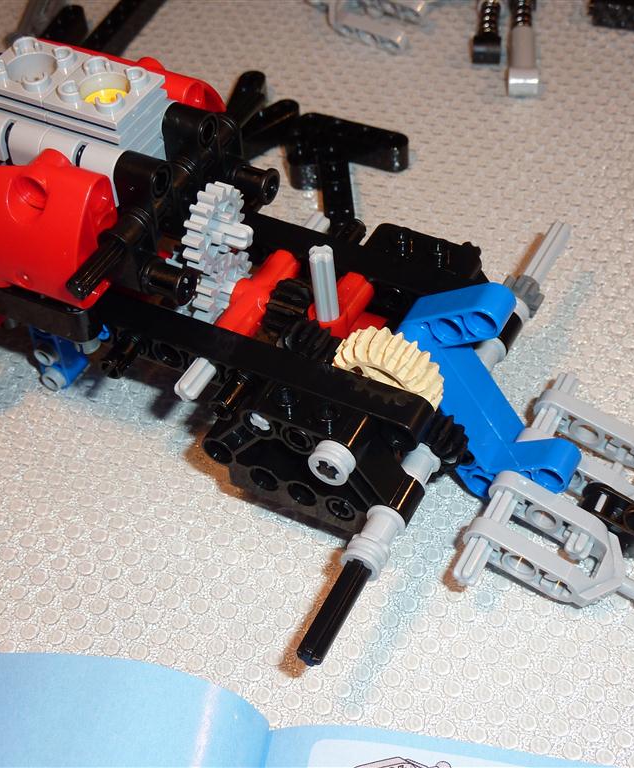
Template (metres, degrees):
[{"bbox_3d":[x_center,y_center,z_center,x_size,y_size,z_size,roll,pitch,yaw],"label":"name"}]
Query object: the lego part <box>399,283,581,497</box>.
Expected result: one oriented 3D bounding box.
[{"bbox_3d":[0.032,0.001,0.232,0.024,0.040,0.016,-12,34,46],"label":"lego part"}]

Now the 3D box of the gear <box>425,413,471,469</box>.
[{"bbox_3d":[0.024,0.010,0.238,0.013,0.013,0.008,19,51,18],"label":"gear"}]

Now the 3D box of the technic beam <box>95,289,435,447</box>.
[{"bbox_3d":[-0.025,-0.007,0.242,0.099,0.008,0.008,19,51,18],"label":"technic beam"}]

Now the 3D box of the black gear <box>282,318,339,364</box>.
[{"bbox_3d":[-0.001,-0.006,0.232,0.014,0.014,0.008,20,53,20],"label":"black gear"}]

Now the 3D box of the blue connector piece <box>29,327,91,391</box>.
[{"bbox_3d":[-0.055,-0.009,0.262,0.008,0.020,0.010,25,54,14],"label":"blue connector piece"}]

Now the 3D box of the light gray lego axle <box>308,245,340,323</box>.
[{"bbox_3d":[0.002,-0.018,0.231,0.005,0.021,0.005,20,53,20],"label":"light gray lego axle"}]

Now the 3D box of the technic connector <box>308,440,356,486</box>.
[{"bbox_3d":[0.003,0.013,0.214,0.007,0.007,0.004,20,53,20],"label":"technic connector"}]

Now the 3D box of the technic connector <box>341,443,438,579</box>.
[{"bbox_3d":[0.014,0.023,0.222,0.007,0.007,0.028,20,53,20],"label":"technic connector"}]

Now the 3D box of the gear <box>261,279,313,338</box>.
[{"bbox_3d":[-0.005,-0.014,0.247,0.008,0.013,0.013,19,51,18],"label":"gear"}]

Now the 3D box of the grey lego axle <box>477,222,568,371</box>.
[{"bbox_3d":[0.046,-0.020,0.265,0.008,0.008,0.044,19,51,18],"label":"grey lego axle"}]

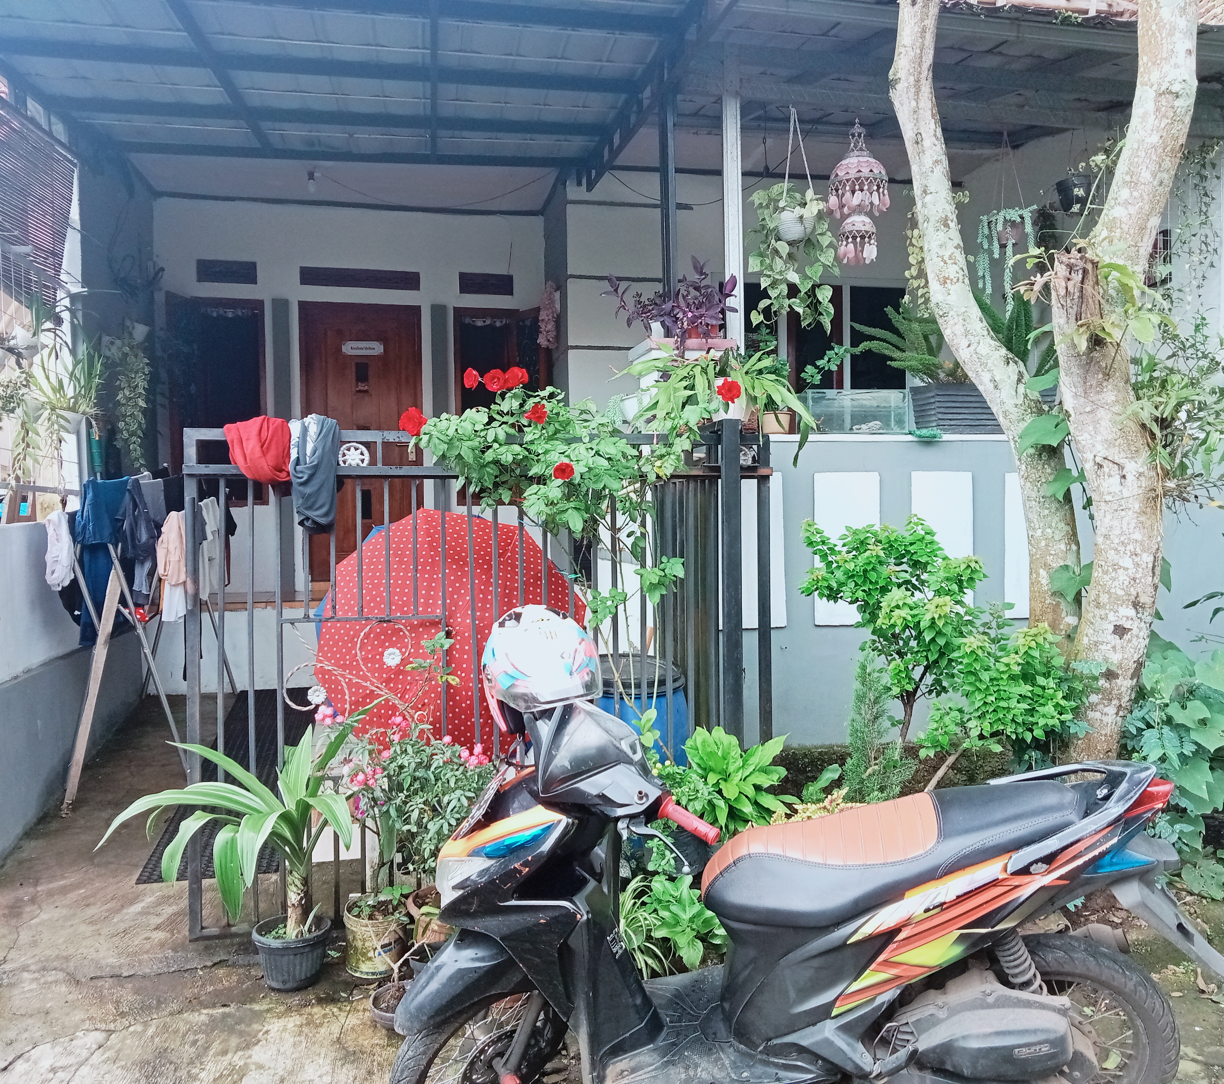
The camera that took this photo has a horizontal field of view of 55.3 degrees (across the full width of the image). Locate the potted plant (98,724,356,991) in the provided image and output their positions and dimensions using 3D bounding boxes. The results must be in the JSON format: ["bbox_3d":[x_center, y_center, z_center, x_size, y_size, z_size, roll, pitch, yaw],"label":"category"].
[{"bbox_3d":[-1.190,0.966,3.630,0.760,0.790,0.660,-1,2,-13],"label":"potted plant"}]

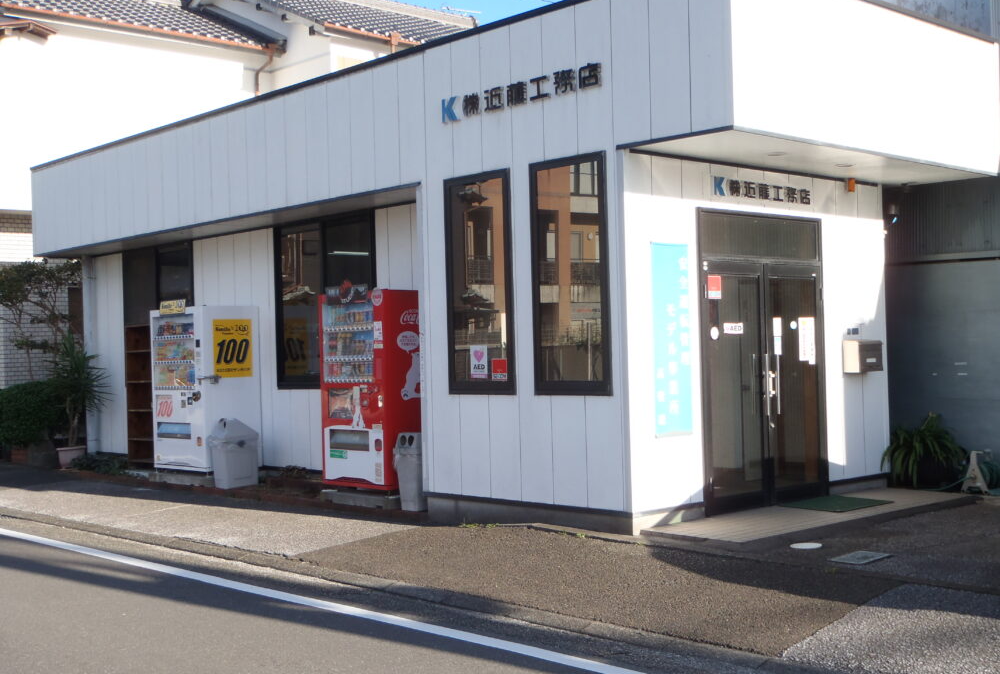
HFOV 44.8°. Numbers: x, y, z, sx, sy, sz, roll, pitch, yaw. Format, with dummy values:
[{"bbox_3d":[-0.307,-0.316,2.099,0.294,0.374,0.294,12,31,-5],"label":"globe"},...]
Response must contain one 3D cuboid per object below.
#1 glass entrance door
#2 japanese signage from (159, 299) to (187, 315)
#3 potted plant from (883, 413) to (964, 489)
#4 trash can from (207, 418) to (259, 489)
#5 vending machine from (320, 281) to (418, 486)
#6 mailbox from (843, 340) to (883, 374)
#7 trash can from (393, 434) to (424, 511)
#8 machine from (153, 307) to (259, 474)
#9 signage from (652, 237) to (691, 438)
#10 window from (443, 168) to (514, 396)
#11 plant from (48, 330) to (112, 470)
[{"bbox_3d":[2.174,0.378,9.859,1.734,1.977,0.100,-1,-1,-43],"label":"glass entrance door"},{"bbox_3d":[-3.677,-0.333,13.618,0.030,0.144,0.585,-1,-1,-43],"label":"japanese signage"},{"bbox_3d":[3.791,1.022,10.874,0.700,0.660,0.720,-1,-1,-43],"label":"potted plant"},{"bbox_3d":[-2.862,1.252,13.095,0.430,0.720,0.350,-1,-1,-43],"label":"trash can"},{"bbox_3d":[-1.105,0.485,11.450,0.700,1.806,1.013,-1,-1,-43],"label":"vending machine"},{"bbox_3d":[3.221,0.177,10.742,0.386,0.287,0.158,-1,-1,-43],"label":"mailbox"},{"bbox_3d":[-0.693,1.194,10.928,0.380,0.680,0.340,-1,-1,-43],"label":"trash can"},{"bbox_3d":[-3.344,0.586,13.810,0.700,1.817,1.203,-1,-1,-43],"label":"machine"},{"bbox_3d":[1.290,0.017,9.025,0.434,1.424,0.020,-1,-1,-43],"label":"signage"},{"bbox_3d":[-0.161,-0.427,9.837,0.080,1.780,0.791,-1,-1,-43],"label":"window"},{"bbox_3d":[-5.491,0.823,15.844,0.750,1.800,0.770,-1,-1,-43],"label":"plant"}]

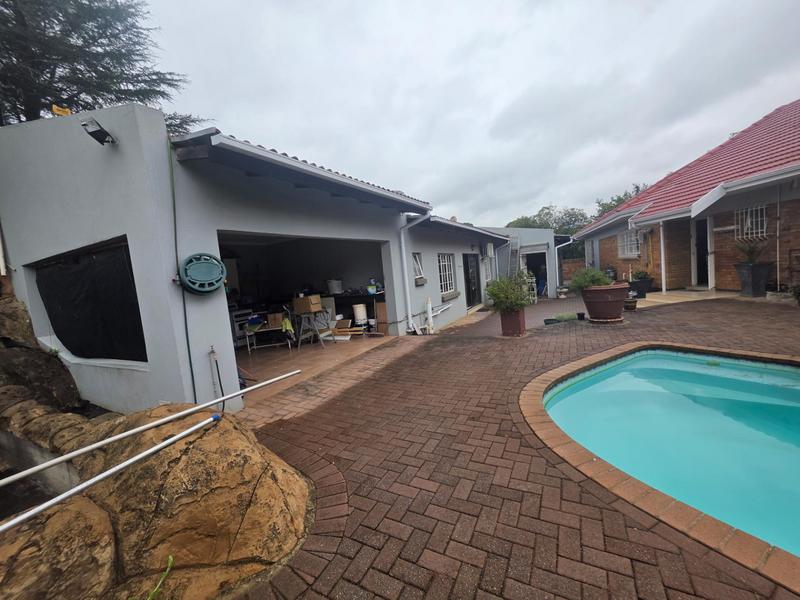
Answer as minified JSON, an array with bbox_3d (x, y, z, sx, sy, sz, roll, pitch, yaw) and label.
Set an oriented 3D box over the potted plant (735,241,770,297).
[{"bbox_3d":[8.566,-0.759,7.310,0.520,1.320,0.520,-9,7,-40],"label":"potted plant"}]

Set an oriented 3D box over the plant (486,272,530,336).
[{"bbox_3d":[2.198,0.091,6.079,0.800,1.270,0.780,-3,5,20],"label":"plant"}]

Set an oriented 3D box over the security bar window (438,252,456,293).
[{"bbox_3d":[1.554,-0.888,9.859,0.120,1.240,1.330,-2,6,30],"label":"security bar window"}]

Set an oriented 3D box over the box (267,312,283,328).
[{"bbox_3d":[-2.838,0.477,6.835,0.310,0.340,0.300,-7,5,-15],"label":"box"}]

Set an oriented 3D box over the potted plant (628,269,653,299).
[{"bbox_3d":[6.870,-0.427,8.570,0.550,0.770,0.530,-1,6,39],"label":"potted plant"}]

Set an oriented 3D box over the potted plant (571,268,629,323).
[{"bbox_3d":[4.390,-0.097,6.612,1.020,1.150,0.920,-2,6,33],"label":"potted plant"}]

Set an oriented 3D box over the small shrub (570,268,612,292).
[{"bbox_3d":[4.248,-0.432,6.672,0.780,0.520,0.720,-2,6,33],"label":"small shrub"}]

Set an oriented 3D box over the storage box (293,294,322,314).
[{"bbox_3d":[-2.017,0.121,6.589,0.400,0.360,0.440,-4,5,13],"label":"storage box"}]

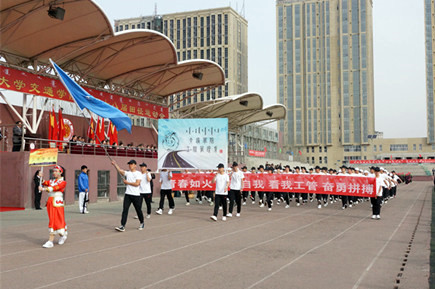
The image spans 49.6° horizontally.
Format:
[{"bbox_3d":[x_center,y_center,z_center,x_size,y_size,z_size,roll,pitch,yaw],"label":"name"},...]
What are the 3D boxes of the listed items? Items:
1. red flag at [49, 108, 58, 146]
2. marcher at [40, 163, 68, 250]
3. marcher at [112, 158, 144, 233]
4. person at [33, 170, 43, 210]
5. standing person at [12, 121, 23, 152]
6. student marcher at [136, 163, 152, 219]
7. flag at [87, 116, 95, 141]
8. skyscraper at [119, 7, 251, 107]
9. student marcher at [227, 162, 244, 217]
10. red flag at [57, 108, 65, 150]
[{"bbox_3d":[-7.861,-0.763,22.562,0.250,1.863,0.450,-1,-4,25],"label":"red flag"},{"bbox_3d":[-3.243,1.228,9.410,0.500,1.610,0.620,-2,-4,24],"label":"marcher"},{"bbox_3d":[-2.279,1.326,12.204,0.660,1.800,0.850,-2,-4,29],"label":"marcher"},{"bbox_3d":[-7.337,1.867,19.334,0.340,1.610,0.450,0,-4,10],"label":"person"},{"bbox_3d":[-9.475,-0.237,22.300,0.400,1.730,0.520,-2,-4,24],"label":"standing person"},{"bbox_3d":[-2.475,1.535,15.750,0.520,1.820,0.650,-2,-4,24],"label":"student marcher"},{"bbox_3d":[-7.510,-0.948,27.900,0.350,1.750,0.500,-2,-4,24],"label":"flag"},{"bbox_3d":[-13.201,-15.493,164.744,43.000,55.500,15.700,-1,-4,21],"label":"skyscraper"},{"bbox_3d":[0.630,1.599,16.422,0.540,1.840,0.550,-1,-4,22],"label":"student marcher"},{"bbox_3d":[-7.658,-0.698,23.004,0.250,2.031,0.420,-1,-4,25],"label":"red flag"}]

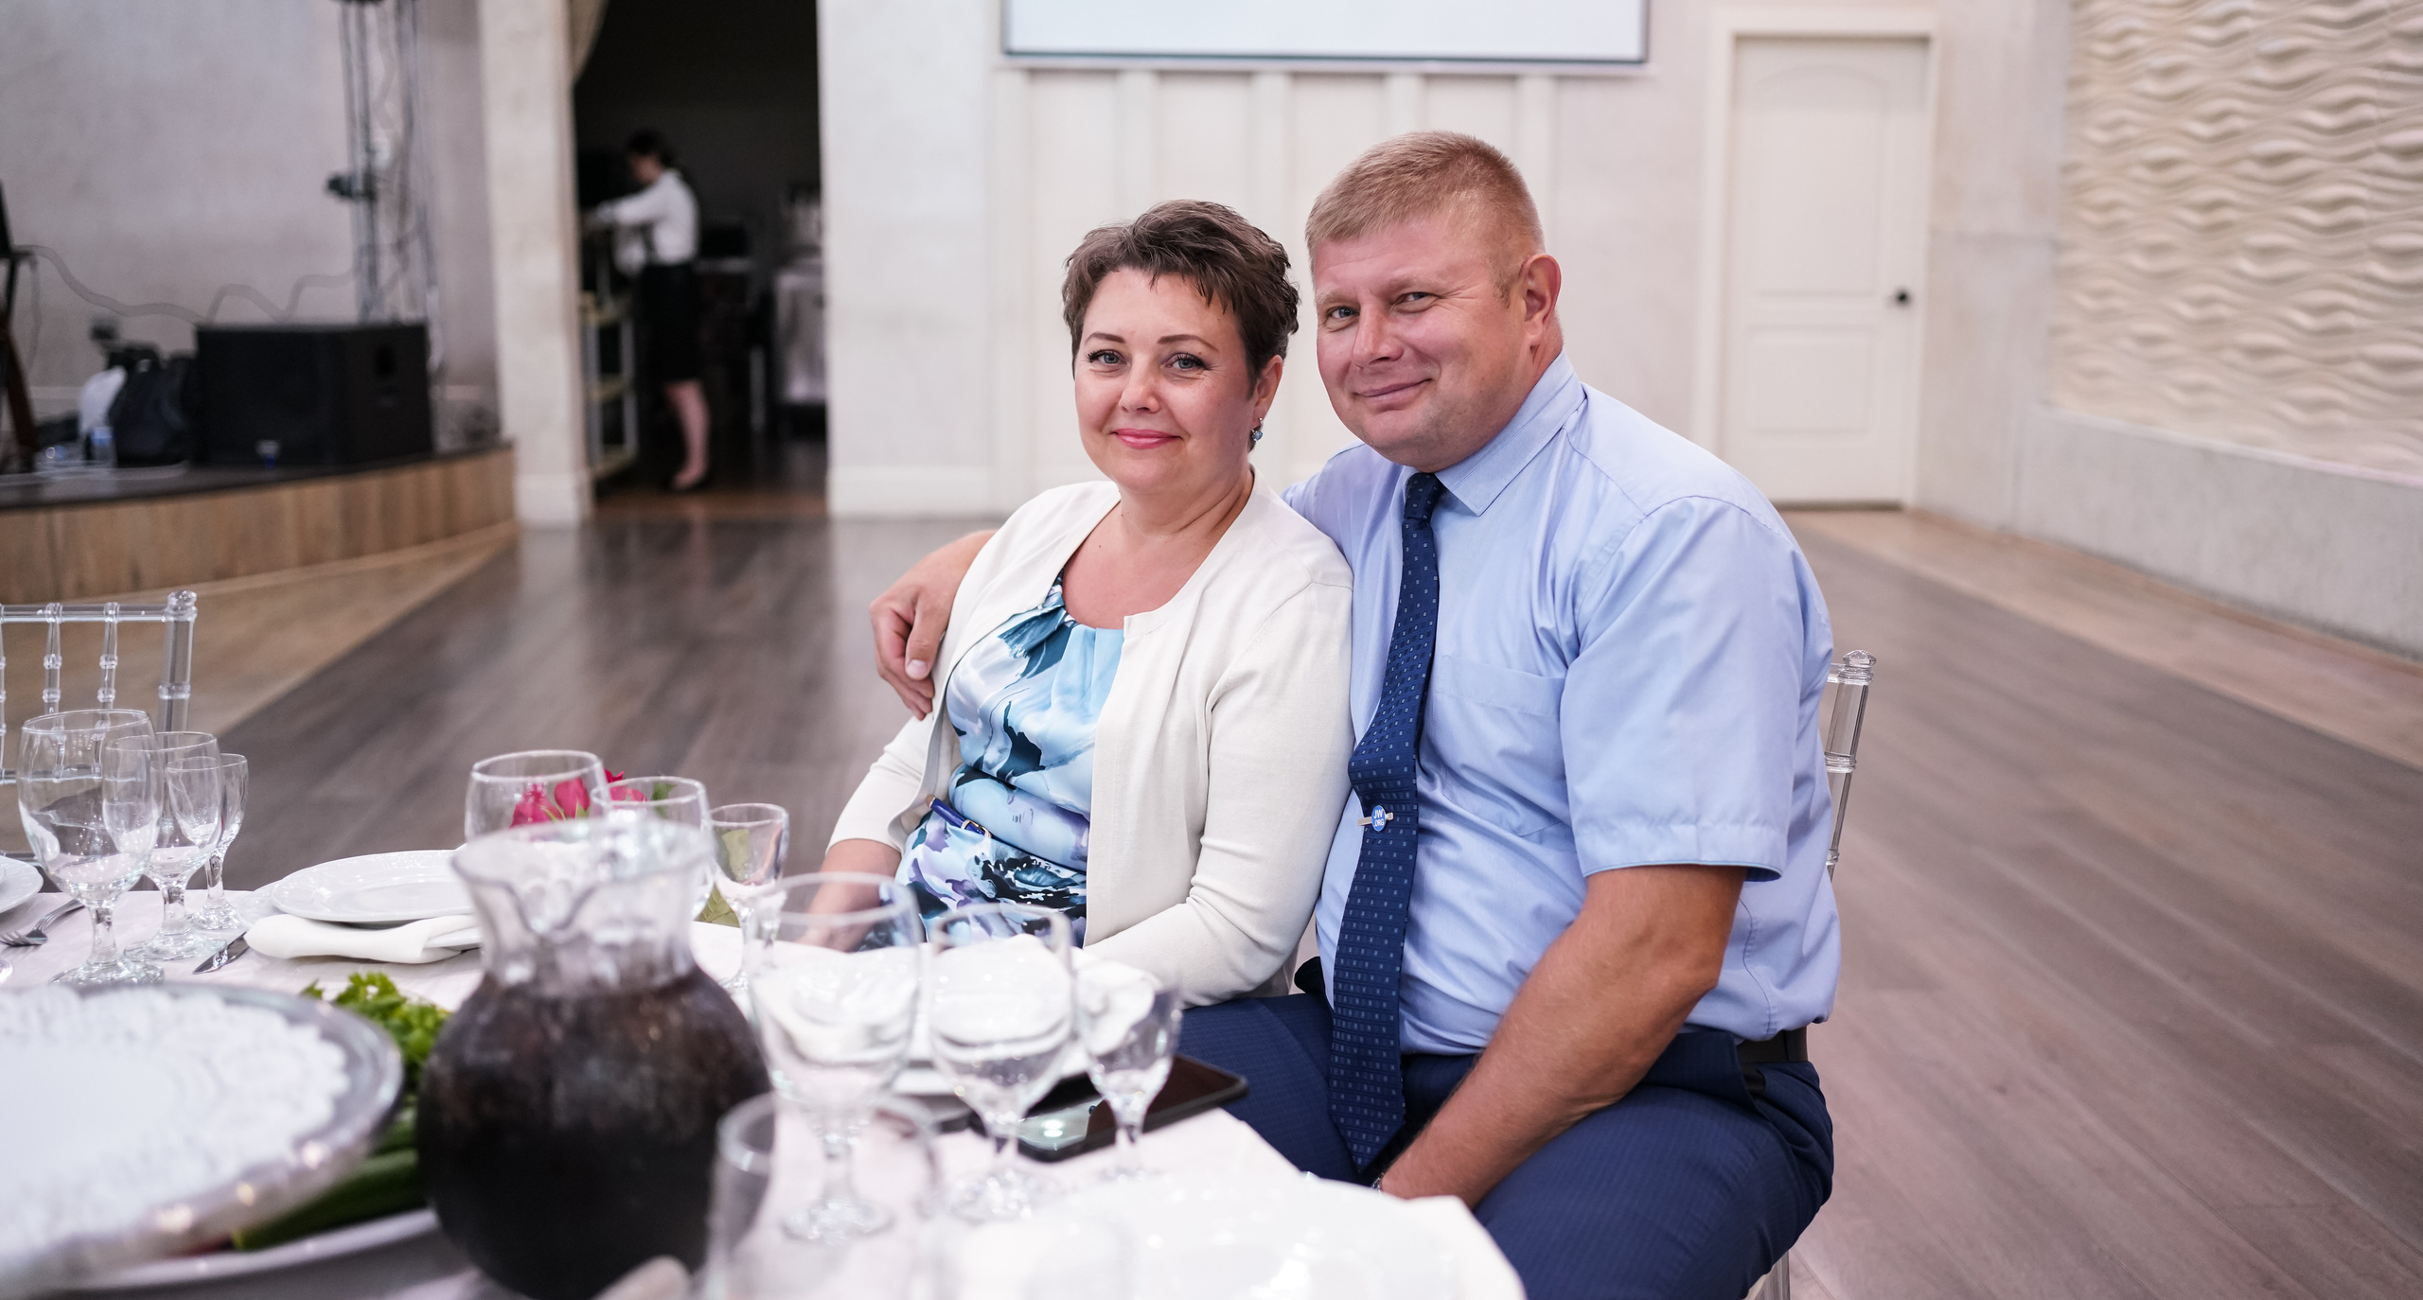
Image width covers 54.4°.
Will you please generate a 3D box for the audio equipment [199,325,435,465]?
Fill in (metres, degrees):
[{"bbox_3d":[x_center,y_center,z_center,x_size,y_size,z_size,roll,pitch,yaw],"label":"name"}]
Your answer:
[{"bbox_3d":[-3.543,-1.019,9.359,0.560,0.515,0.660,2,10,11],"label":"audio equipment"}]

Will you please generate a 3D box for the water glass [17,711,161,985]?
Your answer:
[{"bbox_3d":[-0.767,0.136,1.620,0.089,0.175,0.089,0,10,0],"label":"water glass"}]

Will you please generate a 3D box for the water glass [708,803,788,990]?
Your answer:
[{"bbox_3d":[-0.312,0.171,1.598,0.054,0.123,0.054,0,10,0],"label":"water glass"}]

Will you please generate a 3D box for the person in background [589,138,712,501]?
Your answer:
[{"bbox_3d":[-2.660,-1.602,11.097,0.570,1.660,0.460,-2,11,-11],"label":"person in background"}]

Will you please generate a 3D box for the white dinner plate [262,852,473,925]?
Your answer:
[{"bbox_3d":[-0.571,0.179,1.690,0.202,0.022,0.202,0,10,0],"label":"white dinner plate"}]

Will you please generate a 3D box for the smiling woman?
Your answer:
[{"bbox_3d":[-0.189,0.310,1.795,0.520,1.282,0.720,9,14,42],"label":"smiling woman"}]

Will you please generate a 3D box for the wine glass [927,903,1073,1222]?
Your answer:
[{"bbox_3d":[-0.110,0.221,1.251,0.077,0.153,0.077,0,10,0],"label":"wine glass"}]

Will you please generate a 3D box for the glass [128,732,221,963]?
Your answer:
[{"bbox_3d":[-0.737,0.140,1.664,0.077,0.153,0.077,0,10,0],"label":"glass"}]

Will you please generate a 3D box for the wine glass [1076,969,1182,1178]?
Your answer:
[{"bbox_3d":[-0.043,0.232,1.273,0.056,0.114,0.056,0,10,0],"label":"wine glass"}]

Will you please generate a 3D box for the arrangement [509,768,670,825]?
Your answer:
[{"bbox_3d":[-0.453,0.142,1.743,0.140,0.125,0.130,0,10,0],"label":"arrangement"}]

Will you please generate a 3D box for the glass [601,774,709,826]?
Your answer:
[{"bbox_3d":[-0.363,0.167,1.536,0.077,0.153,0.077,0,10,0],"label":"glass"}]

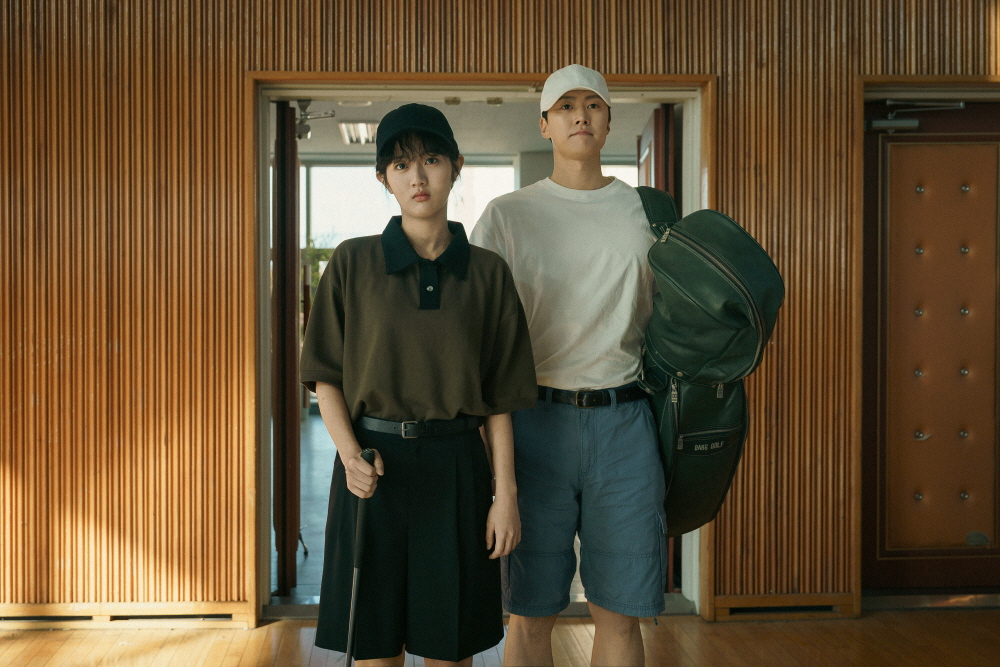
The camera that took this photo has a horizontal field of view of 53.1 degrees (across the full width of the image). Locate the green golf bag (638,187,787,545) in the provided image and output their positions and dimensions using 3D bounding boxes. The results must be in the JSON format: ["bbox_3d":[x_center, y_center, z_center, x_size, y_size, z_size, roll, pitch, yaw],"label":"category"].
[{"bbox_3d":[0.465,0.085,2.380,0.280,0.880,0.300,-10,41,-10],"label":"green golf bag"}]

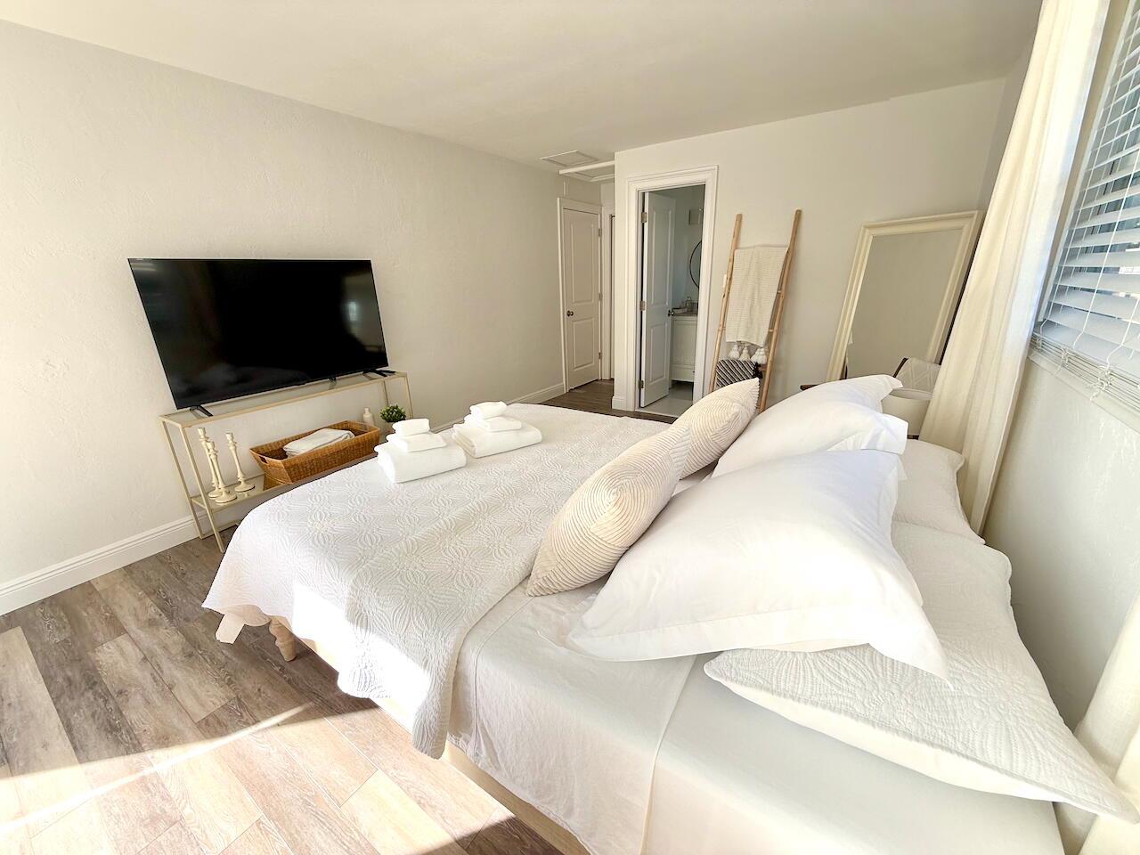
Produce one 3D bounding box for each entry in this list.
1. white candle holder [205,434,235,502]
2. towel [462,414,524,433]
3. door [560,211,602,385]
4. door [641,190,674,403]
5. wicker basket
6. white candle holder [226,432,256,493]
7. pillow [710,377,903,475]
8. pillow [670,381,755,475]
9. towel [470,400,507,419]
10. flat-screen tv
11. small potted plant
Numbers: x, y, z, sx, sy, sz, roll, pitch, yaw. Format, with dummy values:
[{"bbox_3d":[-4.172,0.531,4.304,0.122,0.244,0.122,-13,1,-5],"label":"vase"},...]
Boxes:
[{"bbox_3d":[-1.903,0.236,2.493,0.104,0.335,0.104,11,22,33],"label":"white candle holder"},{"bbox_3d":[-0.365,-0.029,2.188,0.170,0.042,0.240,-12,21,-27],"label":"towel"},{"bbox_3d":[0.147,-1.523,5.624,0.050,2.030,0.765,11,22,33],"label":"door"},{"bbox_3d":[0.905,-1.248,4.740,0.042,2.030,0.615,11,22,33],"label":"door"},{"bbox_3d":[-1.609,0.151,2.979,0.375,0.165,0.635,11,22,33],"label":"wicker basket"},{"bbox_3d":[-1.886,0.195,2.619,0.104,0.330,0.104,11,22,33],"label":"white candle holder"},{"bbox_3d":[0.713,0.077,1.467,0.620,0.220,0.680,-28,-1,39],"label":"pillow"},{"bbox_3d":[0.518,0.007,1.723,0.180,0.450,0.460,46,37,13],"label":"pillow"},{"bbox_3d":[-0.389,-0.085,2.215,0.130,0.052,0.150,-14,22,-31],"label":"towel"},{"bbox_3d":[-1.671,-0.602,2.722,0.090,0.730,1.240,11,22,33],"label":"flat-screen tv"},{"bbox_3d":[-1.311,-0.046,3.425,0.200,0.235,0.200,11,22,33],"label":"small potted plant"}]

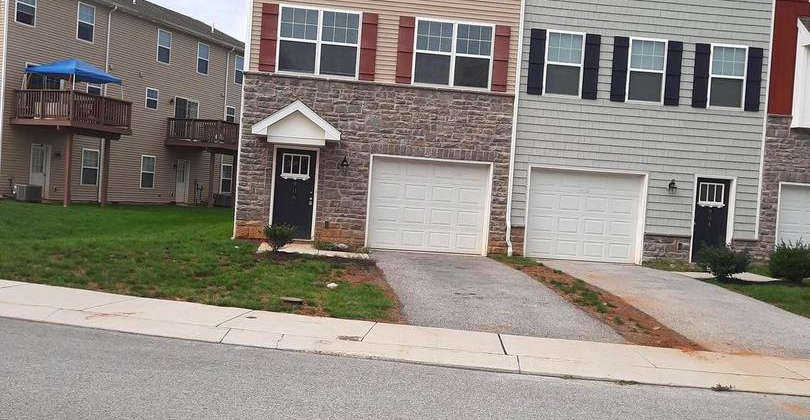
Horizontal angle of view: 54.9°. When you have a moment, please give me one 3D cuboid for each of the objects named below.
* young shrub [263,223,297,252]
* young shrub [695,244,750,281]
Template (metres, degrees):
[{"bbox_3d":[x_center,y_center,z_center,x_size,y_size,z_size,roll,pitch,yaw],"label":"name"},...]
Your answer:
[{"bbox_3d":[-2.549,0.558,15.840,0.680,0.600,0.650,4,1,-6],"label":"young shrub"},{"bbox_3d":[6.961,1.151,17.100,1.150,0.730,1.090,4,1,-6],"label":"young shrub"}]

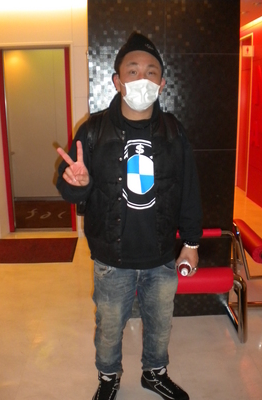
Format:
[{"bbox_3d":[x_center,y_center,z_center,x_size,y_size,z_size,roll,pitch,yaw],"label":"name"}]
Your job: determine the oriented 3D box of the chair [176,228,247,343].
[{"bbox_3d":[0.284,0.534,2.585,0.871,0.648,0.366,-1,13,-2],"label":"chair"}]

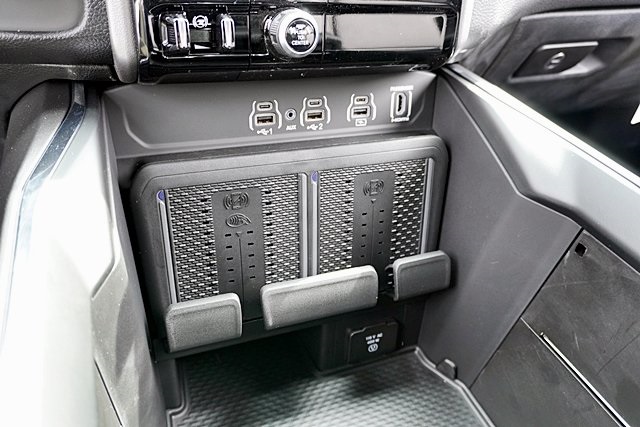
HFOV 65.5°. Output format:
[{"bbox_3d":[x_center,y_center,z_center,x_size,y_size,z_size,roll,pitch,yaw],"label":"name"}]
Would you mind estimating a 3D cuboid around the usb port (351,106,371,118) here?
[{"bbox_3d":[0.033,-0.086,0.421,0.017,0.008,0.008,-9,16,-21],"label":"usb port"}]

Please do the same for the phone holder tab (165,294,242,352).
[{"bbox_3d":[-0.091,0.085,0.392,0.056,0.035,0.016,-9,23,-21],"label":"phone holder tab"}]

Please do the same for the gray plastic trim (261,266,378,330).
[{"bbox_3d":[0.002,0.070,0.427,0.103,0.035,0.016,-9,23,-21],"label":"gray plastic trim"}]

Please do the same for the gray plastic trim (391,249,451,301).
[{"bbox_3d":[0.093,0.057,0.463,0.056,0.035,0.016,-9,23,-21],"label":"gray plastic trim"}]

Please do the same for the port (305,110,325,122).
[{"bbox_3d":[-0.005,-0.080,0.407,0.017,0.008,0.008,-9,16,-21],"label":"port"}]

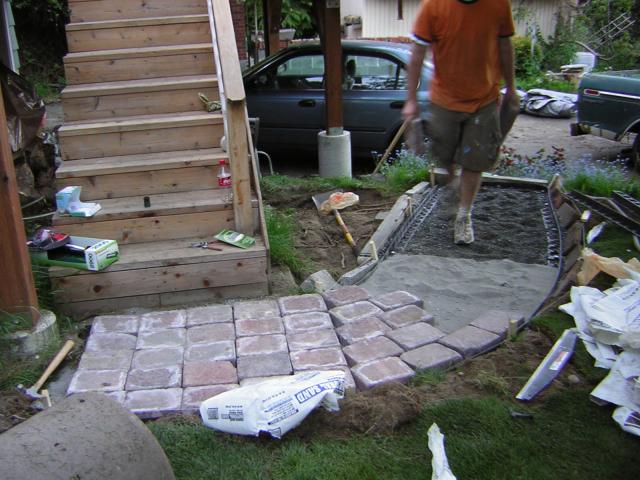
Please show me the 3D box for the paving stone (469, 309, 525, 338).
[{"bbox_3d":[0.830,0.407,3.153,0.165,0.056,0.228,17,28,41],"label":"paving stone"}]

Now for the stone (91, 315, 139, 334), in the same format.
[{"bbox_3d":[-1.009,0.445,3.286,0.229,0.060,0.177,-3,20,-1],"label":"stone"}]

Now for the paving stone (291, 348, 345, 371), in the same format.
[{"bbox_3d":[-0.010,0.546,2.906,0.227,0.060,0.162,-5,20,-7],"label":"paving stone"}]

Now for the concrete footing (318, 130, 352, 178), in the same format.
[{"bbox_3d":[0.144,-0.780,6.147,0.295,0.397,0.295,-5,20,-8],"label":"concrete footing"}]

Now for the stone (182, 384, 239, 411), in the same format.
[{"bbox_3d":[-0.427,0.653,2.651,0.224,0.057,0.169,-4,20,-6],"label":"stone"}]

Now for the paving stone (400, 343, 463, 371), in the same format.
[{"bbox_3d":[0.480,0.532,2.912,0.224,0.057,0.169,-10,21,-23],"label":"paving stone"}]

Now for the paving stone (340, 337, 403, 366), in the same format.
[{"bbox_3d":[0.233,0.517,2.974,0.224,0.057,0.169,-10,21,-23],"label":"paving stone"}]

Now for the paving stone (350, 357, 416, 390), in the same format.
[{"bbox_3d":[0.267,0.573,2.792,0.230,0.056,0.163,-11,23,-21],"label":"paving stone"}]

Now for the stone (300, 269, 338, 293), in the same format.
[{"bbox_3d":[-0.003,0.217,3.530,0.165,0.075,0.180,-15,24,-29],"label":"stone"}]

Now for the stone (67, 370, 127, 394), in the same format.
[{"bbox_3d":[-0.915,0.621,2.801,0.226,0.060,0.171,-3,20,-3],"label":"stone"}]

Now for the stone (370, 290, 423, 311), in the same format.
[{"bbox_3d":[0.387,0.338,3.463,0.224,0.057,0.169,-13,22,-28],"label":"stone"}]

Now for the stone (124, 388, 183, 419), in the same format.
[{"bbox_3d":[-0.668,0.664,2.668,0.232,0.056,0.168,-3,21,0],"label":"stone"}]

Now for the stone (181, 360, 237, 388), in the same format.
[{"bbox_3d":[-0.463,0.592,2.825,0.224,0.057,0.169,-4,20,-7],"label":"stone"}]

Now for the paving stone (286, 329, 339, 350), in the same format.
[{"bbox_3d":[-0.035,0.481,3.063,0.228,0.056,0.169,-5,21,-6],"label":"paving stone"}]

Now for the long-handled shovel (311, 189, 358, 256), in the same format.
[{"bbox_3d":[0.147,-0.162,4.559,0.250,0.110,1.240,-5,23,-6],"label":"long-handled shovel"}]

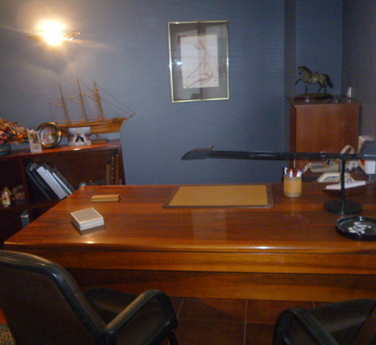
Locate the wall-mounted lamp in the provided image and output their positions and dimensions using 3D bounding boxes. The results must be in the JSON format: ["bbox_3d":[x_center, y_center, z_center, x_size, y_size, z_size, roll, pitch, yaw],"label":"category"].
[{"bbox_3d":[-1.102,-1.140,3.073,0.411,0.170,0.200,-7,14,-14],"label":"wall-mounted lamp"}]

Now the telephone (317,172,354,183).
[{"bbox_3d":[0.930,0.018,2.393,0.225,0.065,0.170,-1,14,10],"label":"telephone"}]

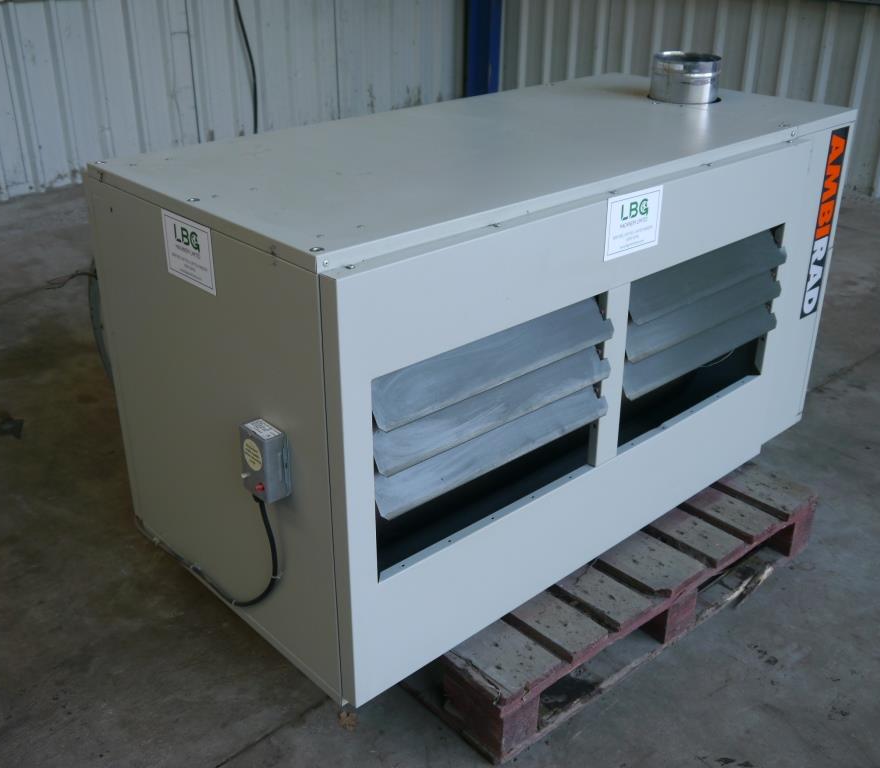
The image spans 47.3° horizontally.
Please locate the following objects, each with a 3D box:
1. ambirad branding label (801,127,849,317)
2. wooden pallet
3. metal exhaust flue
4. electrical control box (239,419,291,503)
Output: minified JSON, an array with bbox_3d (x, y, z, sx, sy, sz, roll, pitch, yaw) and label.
[{"bbox_3d":[0.883,-0.362,2.310,0.078,0.446,0.003,-22,34,-38],"label":"ambirad branding label"},{"bbox_3d":[0.096,0.263,2.397,0.982,0.153,1.160,-21,33,-36],"label":"wooden pallet"},{"bbox_3d":[0.574,-0.716,2.351,0.154,0.092,0.154,0,26,0],"label":"metal exhaust flue"},{"bbox_3d":[-0.270,0.119,1.560,0.040,0.111,0.067,-22,34,-38],"label":"electrical control box"}]

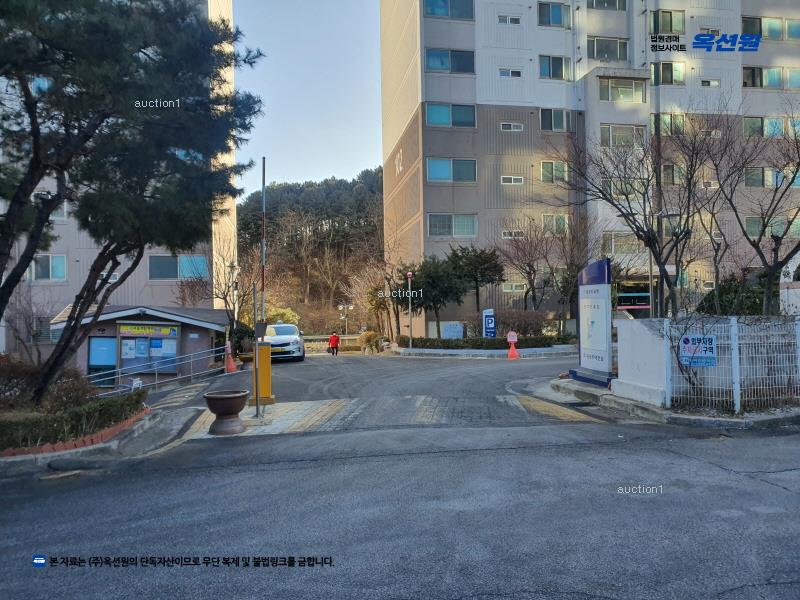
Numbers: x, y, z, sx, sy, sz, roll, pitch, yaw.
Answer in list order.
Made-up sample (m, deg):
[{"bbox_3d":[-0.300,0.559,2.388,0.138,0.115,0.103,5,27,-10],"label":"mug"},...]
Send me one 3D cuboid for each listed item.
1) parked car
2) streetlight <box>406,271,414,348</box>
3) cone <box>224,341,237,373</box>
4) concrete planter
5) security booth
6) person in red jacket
[{"bbox_3d":[-5.189,1.821,26.200,1.860,1.480,4.850,-1,0,-9],"label":"parked car"},{"bbox_3d":[0.450,0.440,25.800,0.320,3.360,0.320,-1,0,0],"label":"streetlight"},{"bbox_3d":[-5.404,1.811,19.300,0.370,0.990,0.370,-1,0,-10],"label":"cone"},{"bbox_3d":[-2.285,1.500,7.950,0.610,0.520,0.610,-1,0,0],"label":"concrete planter"},{"bbox_3d":[-9.523,1.678,23.000,5.700,2.870,3.400,-1,0,-10],"label":"security booth"},{"bbox_3d":[-4.110,2.789,38.000,0.600,1.560,0.380,-1,0,-6],"label":"person in red jacket"}]

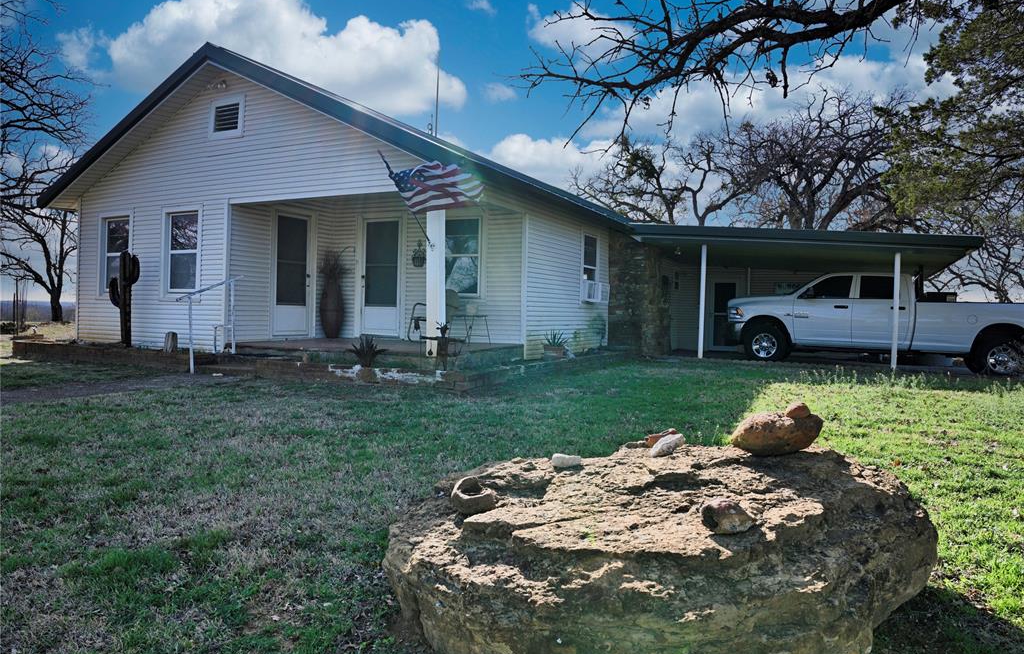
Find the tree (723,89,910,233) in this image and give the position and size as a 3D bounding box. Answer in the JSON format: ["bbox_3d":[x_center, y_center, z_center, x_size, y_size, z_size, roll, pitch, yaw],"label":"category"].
[{"bbox_3d":[13.709,-4.986,31.117,9.000,11.700,8.500,2,1,24],"label":"tree"}]

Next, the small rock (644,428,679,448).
[{"bbox_3d":[0.811,0.605,3.700,0.180,0.090,0.140,1,1,13],"label":"small rock"}]

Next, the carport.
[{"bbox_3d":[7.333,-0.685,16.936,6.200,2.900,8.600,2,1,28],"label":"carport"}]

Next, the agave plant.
[{"bbox_3d":[-1.673,0.284,7.900,0.470,0.390,0.470,1,1,0],"label":"agave plant"}]

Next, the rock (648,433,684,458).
[{"bbox_3d":[0.815,0.625,3.600,0.185,0.115,0.130,1,1,13],"label":"rock"}]

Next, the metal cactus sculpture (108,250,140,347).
[{"bbox_3d":[-5.962,-0.439,10.500,0.550,1.480,0.260,2,1,28],"label":"metal cactus sculpture"}]

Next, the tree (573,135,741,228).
[{"bbox_3d":[6.766,-4.213,32.099,8.200,9.820,7.500,1,1,12],"label":"tree"}]

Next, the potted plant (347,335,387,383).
[{"bbox_3d":[-1.679,0.365,7.900,0.450,0.530,0.450,1,1,0],"label":"potted plant"}]

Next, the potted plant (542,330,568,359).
[{"bbox_3d":[0.682,0.274,10.700,0.410,0.430,0.410,2,1,28],"label":"potted plant"}]

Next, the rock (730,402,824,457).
[{"bbox_3d":[1.381,0.533,3.550,0.470,0.270,0.360,2,1,21],"label":"rock"}]

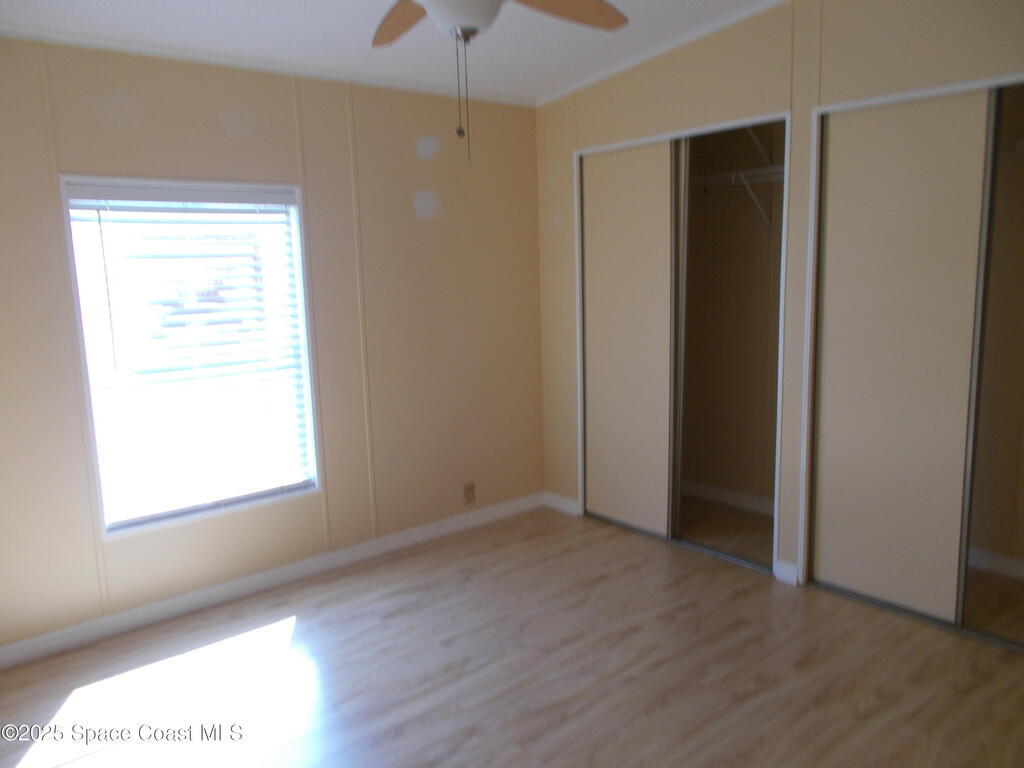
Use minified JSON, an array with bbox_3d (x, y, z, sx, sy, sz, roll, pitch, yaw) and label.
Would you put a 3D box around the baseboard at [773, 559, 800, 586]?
[{"bbox_3d":[1.241,0.861,3.488,0.015,0.087,0.113,-9,12,-39],"label":"baseboard"}]

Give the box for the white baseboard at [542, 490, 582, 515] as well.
[{"bbox_3d":[0.291,0.717,4.597,0.015,0.079,0.269,-9,12,-39],"label":"white baseboard"}]

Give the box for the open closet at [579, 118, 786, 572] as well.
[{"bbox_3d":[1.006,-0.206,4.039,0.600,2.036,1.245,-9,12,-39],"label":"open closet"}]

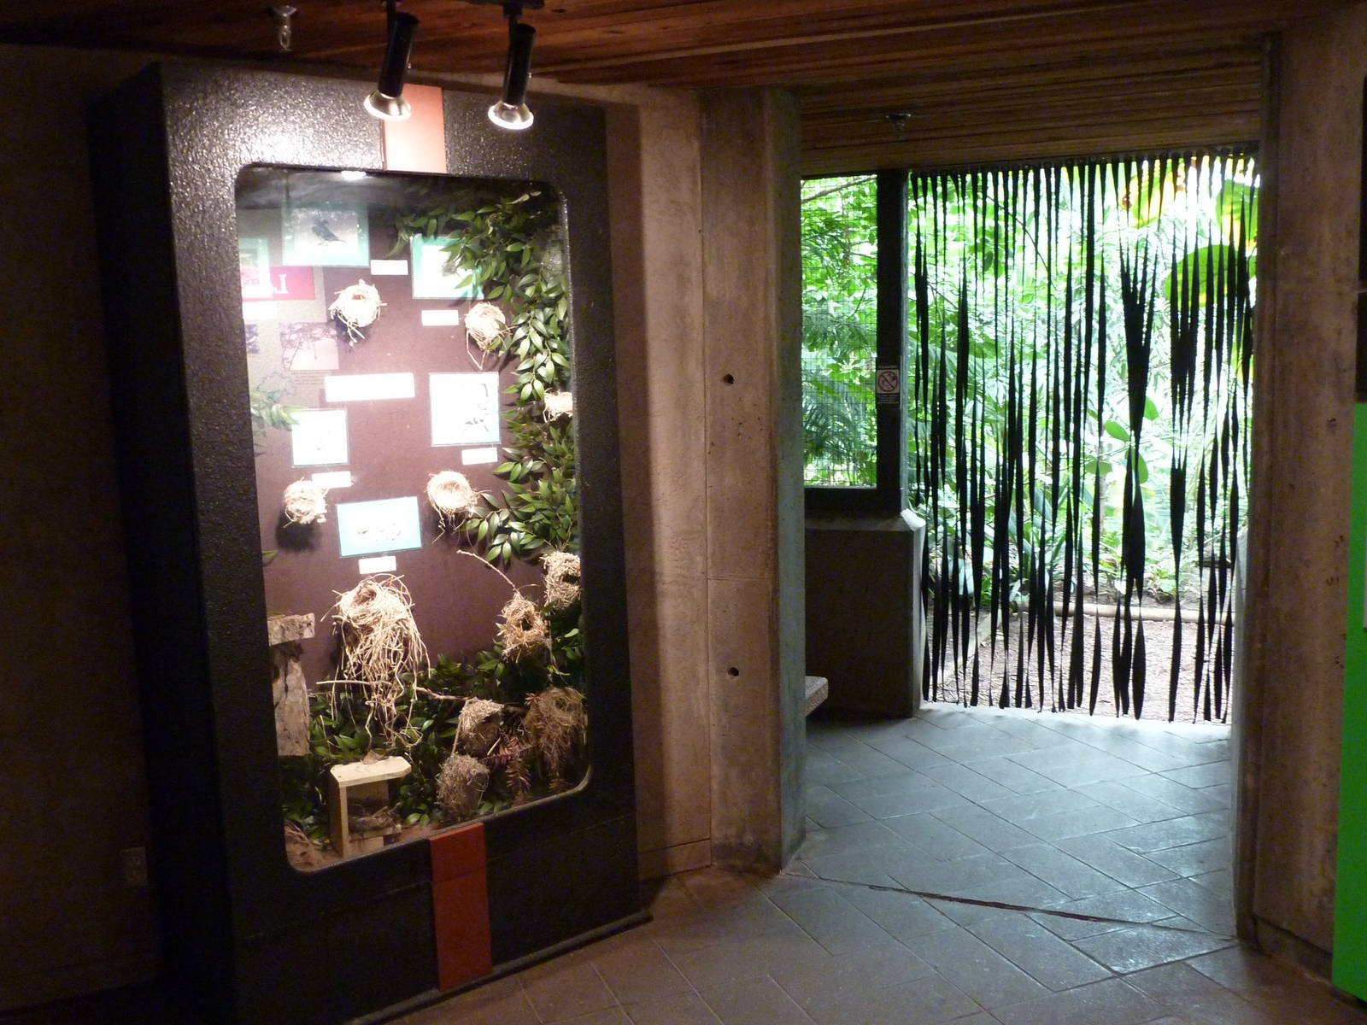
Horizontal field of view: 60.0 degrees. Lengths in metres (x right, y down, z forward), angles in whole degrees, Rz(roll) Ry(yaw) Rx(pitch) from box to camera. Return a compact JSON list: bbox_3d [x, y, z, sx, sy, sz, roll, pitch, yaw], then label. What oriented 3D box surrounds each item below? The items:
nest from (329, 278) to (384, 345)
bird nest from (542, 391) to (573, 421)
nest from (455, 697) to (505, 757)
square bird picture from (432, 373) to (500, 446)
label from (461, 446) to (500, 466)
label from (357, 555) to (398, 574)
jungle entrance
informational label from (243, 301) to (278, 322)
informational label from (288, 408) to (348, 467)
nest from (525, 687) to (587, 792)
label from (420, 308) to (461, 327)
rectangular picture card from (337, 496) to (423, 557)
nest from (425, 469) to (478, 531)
[{"bbox_3d":[-0.923,-0.568,3.351,0.152,0.183,0.138,-7,9,-35],"label":"nest"},{"bbox_3d":[-0.389,-0.339,3.765,0.112,0.095,0.102,-2,7,0],"label":"bird nest"},{"bbox_3d":[-0.616,0.649,3.588,0.144,0.174,0.131,-7,9,-35],"label":"nest"},{"bbox_3d":[-0.664,-0.316,3.634,0.231,0.223,0.012,-7,9,-35],"label":"square bird picture"},{"bbox_3d":[-0.590,-0.163,3.443,0.105,0.039,0.006,-6,8,-36],"label":"label"},{"bbox_3d":[-0.846,0.147,3.283,0.104,0.040,0.006,-6,8,-36],"label":"label"},{"bbox_3d":[1.560,-0.303,5.450,2.000,2.530,0.200,0,6,11],"label":"jungle entrance"},{"bbox_3d":[-1.093,-0.518,3.036,0.104,0.041,0.006,-6,8,-36],"label":"informational label"},{"bbox_3d":[-0.968,-0.200,3.159,0.152,0.149,0.008,-6,8,-36],"label":"informational label"},{"bbox_3d":[-0.373,0.670,3.497,0.168,0.295,0.160,-6,8,-36],"label":"nest"},{"bbox_3d":[-0.683,-0.546,3.338,0.105,0.040,0.006,-6,8,-36],"label":"label"},{"bbox_3d":[-0.839,0.040,3.278,0.232,0.144,0.008,-6,8,-36],"label":"rectangular picture card"},{"bbox_3d":[-0.696,-0.037,3.572,0.153,0.173,0.139,-7,9,-35],"label":"nest"}]

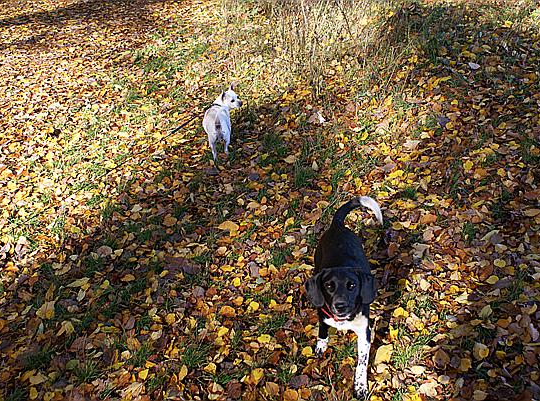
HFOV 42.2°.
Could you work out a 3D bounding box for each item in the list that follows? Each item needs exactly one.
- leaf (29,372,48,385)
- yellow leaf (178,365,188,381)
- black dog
[{"bbox_3d":[-0.743,0.571,2.249,0.061,0.014,0.056,-11,29,-20],"label":"leaf"},{"bbox_3d":[-0.281,0.558,2.274,0.029,0.014,0.039,-4,27,-8],"label":"yellow leaf"},{"bbox_3d":[0.245,0.287,2.312,0.250,0.490,0.580,3,27,7],"label":"black dog"}]

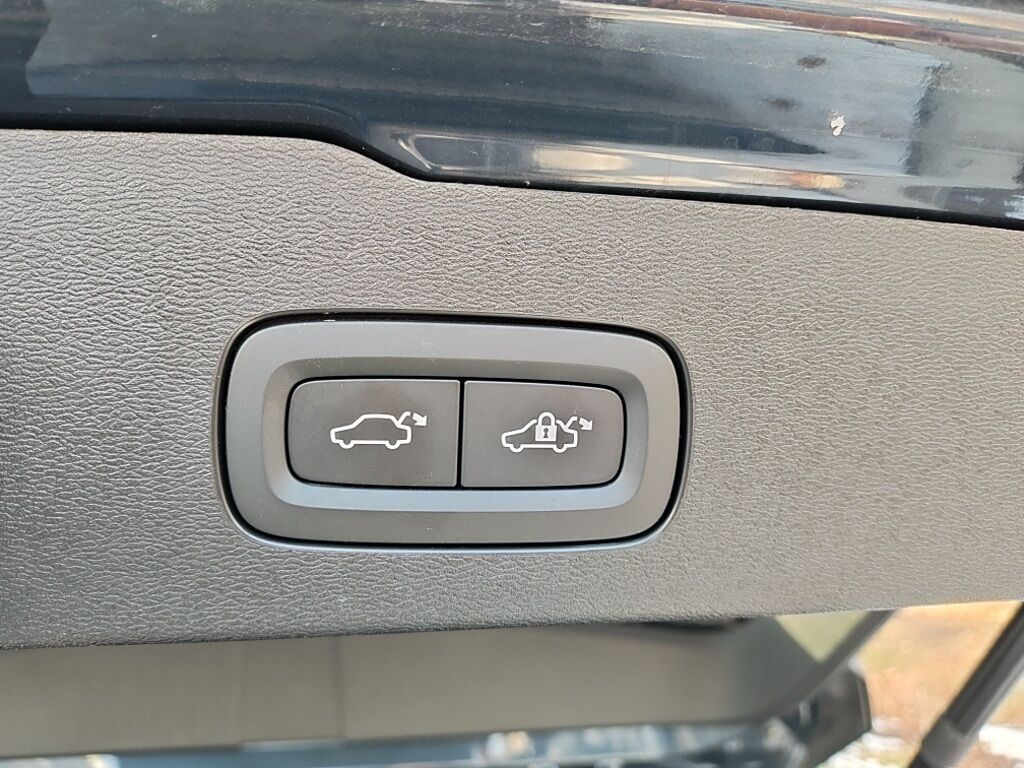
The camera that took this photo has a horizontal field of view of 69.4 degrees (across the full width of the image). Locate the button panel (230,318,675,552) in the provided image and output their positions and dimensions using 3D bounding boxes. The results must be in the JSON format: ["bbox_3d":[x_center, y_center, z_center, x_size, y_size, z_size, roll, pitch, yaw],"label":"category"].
[{"bbox_3d":[-0.011,0.009,0.151,0.090,0.045,0.012,2,6,-7],"label":"button panel"}]

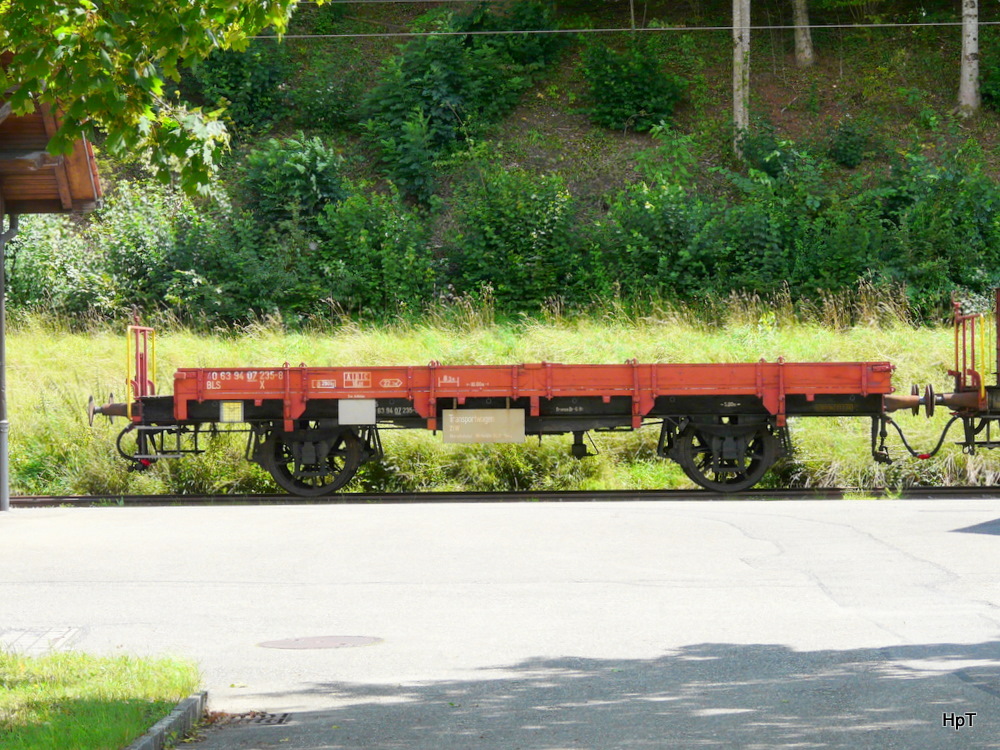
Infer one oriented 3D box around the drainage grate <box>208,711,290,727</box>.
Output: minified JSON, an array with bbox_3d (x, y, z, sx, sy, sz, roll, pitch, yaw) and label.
[{"bbox_3d":[-1.277,1.774,16.500,0.420,0.040,0.460,-1,0,2],"label":"drainage grate"}]

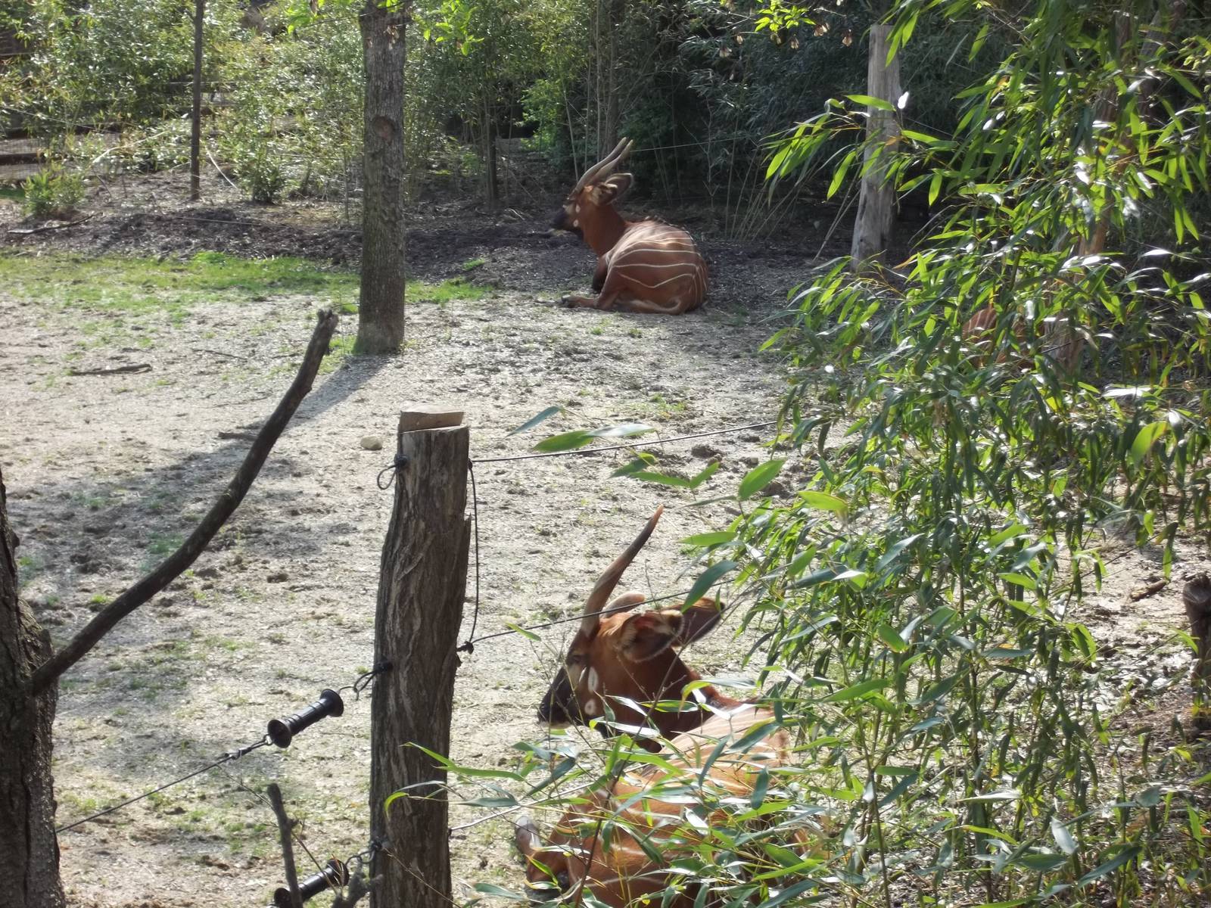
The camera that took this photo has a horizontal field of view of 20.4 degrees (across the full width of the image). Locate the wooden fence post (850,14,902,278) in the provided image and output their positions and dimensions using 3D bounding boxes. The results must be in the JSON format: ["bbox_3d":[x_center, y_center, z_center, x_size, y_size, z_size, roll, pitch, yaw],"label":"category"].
[{"bbox_3d":[2.111,-2.400,26.250,0.270,1.940,0.270,2,11,0],"label":"wooden fence post"}]

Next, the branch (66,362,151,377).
[{"bbox_3d":[-3.174,-0.542,21.500,0.570,0.055,0.090,-3,12,-20],"label":"branch"}]

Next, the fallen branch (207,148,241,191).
[{"bbox_3d":[-3.396,-2.527,29.800,0.320,0.380,0.120,1,11,0],"label":"fallen branch"}]

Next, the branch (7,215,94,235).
[{"bbox_3d":[-4.651,-1.922,28.200,0.780,0.100,0.120,-4,12,-27],"label":"branch"}]

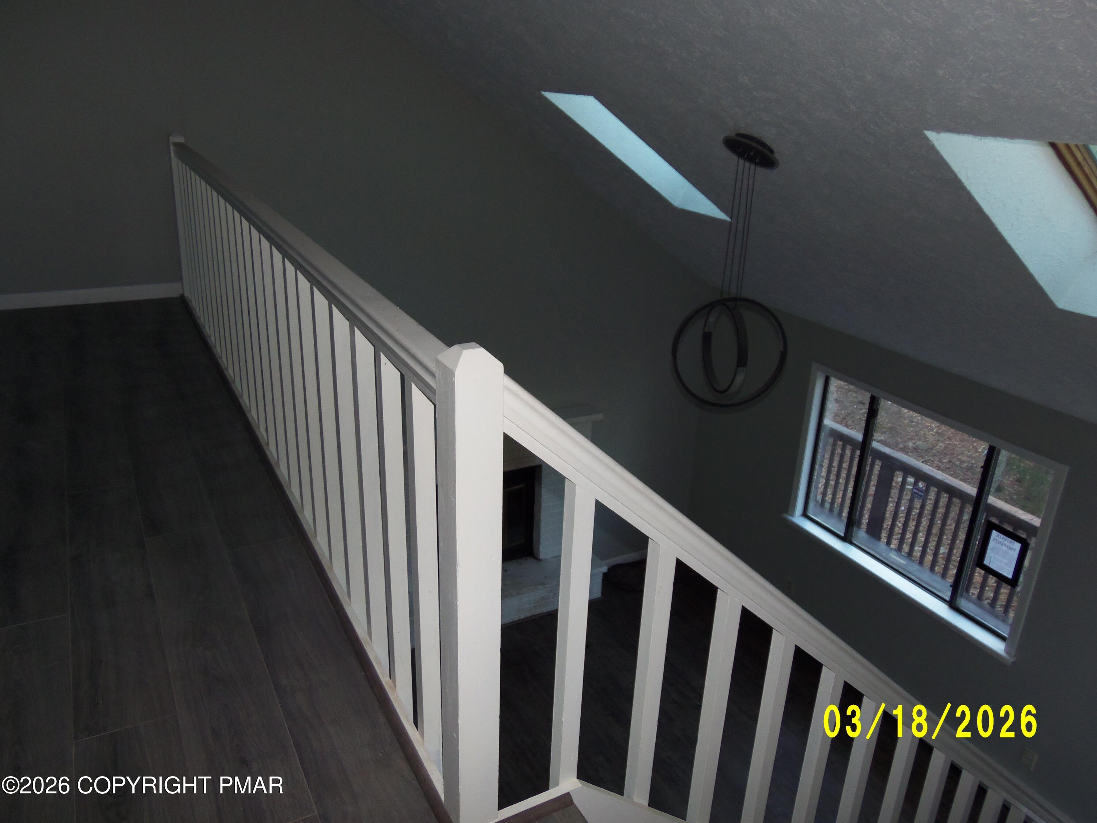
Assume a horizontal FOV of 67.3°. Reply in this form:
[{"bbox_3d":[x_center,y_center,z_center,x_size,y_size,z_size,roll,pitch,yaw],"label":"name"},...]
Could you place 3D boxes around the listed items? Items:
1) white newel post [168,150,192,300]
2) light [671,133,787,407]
[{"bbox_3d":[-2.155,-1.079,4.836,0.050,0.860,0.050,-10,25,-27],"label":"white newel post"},{"bbox_3d":[0.845,-0.594,3.714,0.520,1.240,0.420,7,23,12],"label":"light"}]

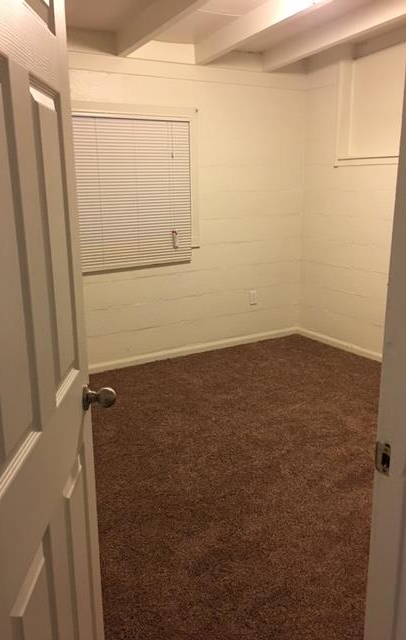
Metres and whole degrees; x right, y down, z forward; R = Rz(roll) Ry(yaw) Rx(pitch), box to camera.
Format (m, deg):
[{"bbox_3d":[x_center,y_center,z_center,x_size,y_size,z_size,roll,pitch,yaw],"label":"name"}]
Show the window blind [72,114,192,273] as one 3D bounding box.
[{"bbox_3d":[-0.480,-0.904,3.873,0.897,1.073,0.050,-9,16,-29],"label":"window blind"}]

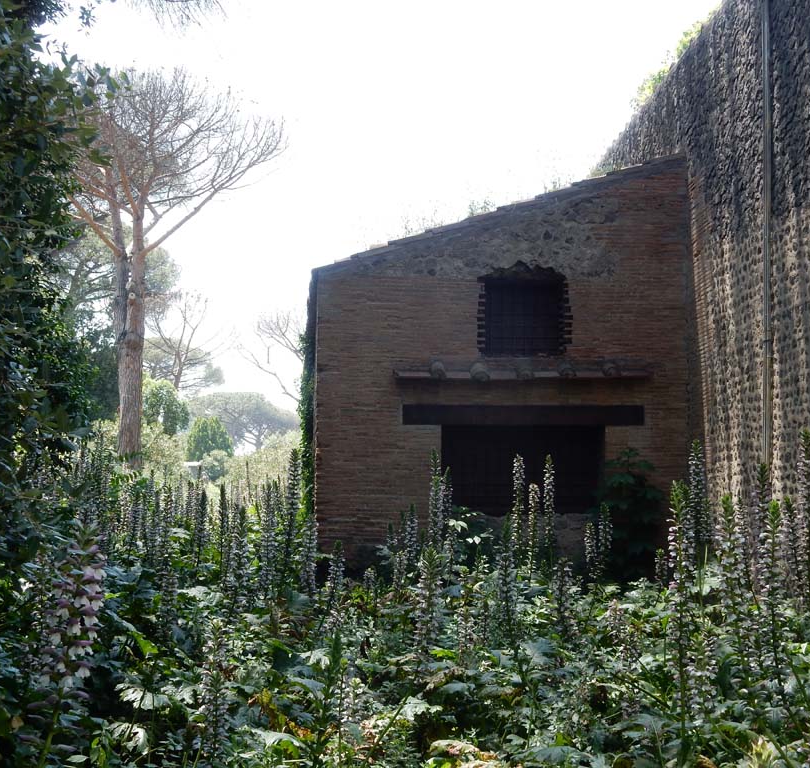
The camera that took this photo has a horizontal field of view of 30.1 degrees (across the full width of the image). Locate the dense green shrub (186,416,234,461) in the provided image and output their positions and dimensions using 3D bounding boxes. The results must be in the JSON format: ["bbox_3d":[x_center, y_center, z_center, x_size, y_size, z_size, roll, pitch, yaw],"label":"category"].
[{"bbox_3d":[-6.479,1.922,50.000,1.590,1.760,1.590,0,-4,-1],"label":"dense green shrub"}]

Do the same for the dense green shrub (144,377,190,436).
[{"bbox_3d":[-8.255,0.879,52.000,1.720,2.340,1.720,0,-4,-1],"label":"dense green shrub"}]

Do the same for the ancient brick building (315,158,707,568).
[{"bbox_3d":[1.108,0.129,20.996,4.700,5.450,5.000,0,-4,-1],"label":"ancient brick building"}]

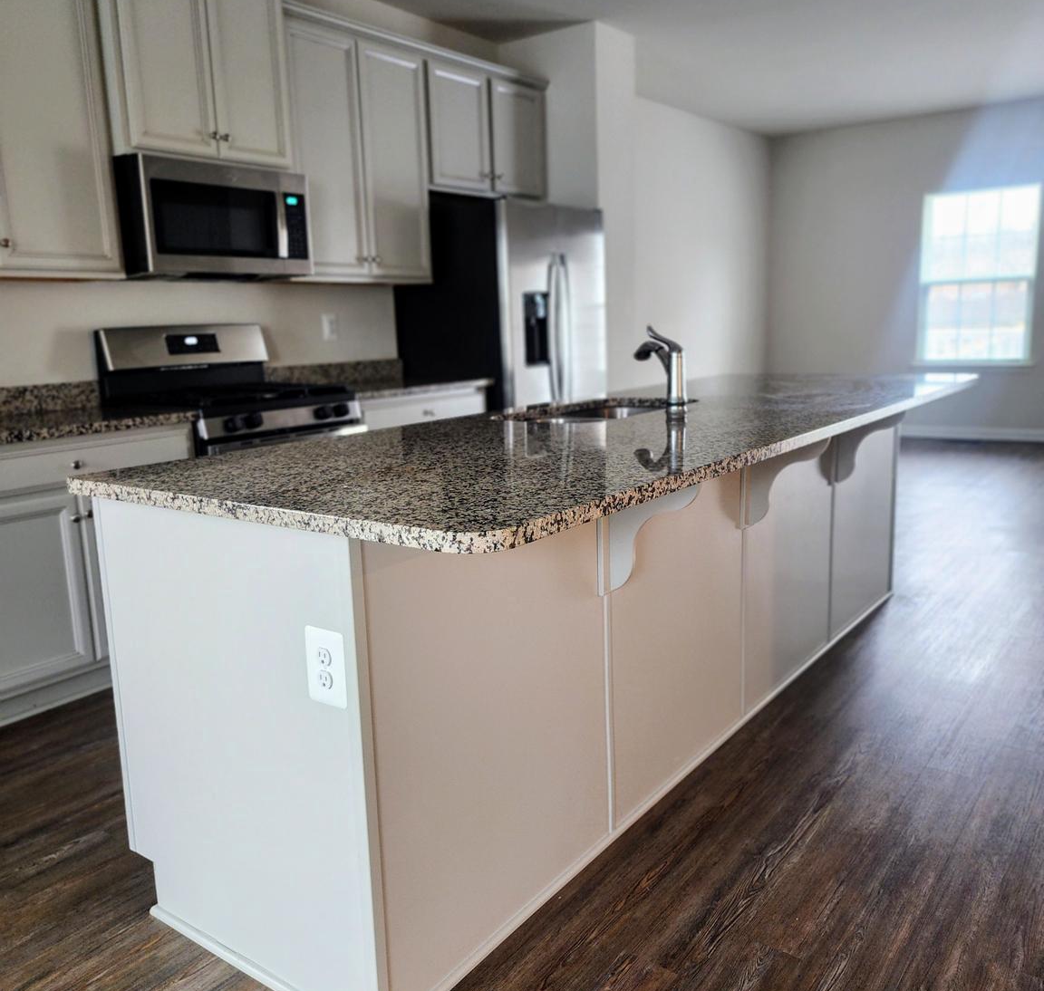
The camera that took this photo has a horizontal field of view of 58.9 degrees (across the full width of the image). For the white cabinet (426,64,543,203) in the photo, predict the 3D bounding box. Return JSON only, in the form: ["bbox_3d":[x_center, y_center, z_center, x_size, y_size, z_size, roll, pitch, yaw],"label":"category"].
[{"bbox_3d":[-0.294,-1.899,4.931,0.335,0.600,0.990,6,13,36],"label":"white cabinet"}]

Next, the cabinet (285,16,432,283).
[{"bbox_3d":[-0.840,-1.514,4.245,0.335,1.060,0.870,6,13,36],"label":"cabinet"}]

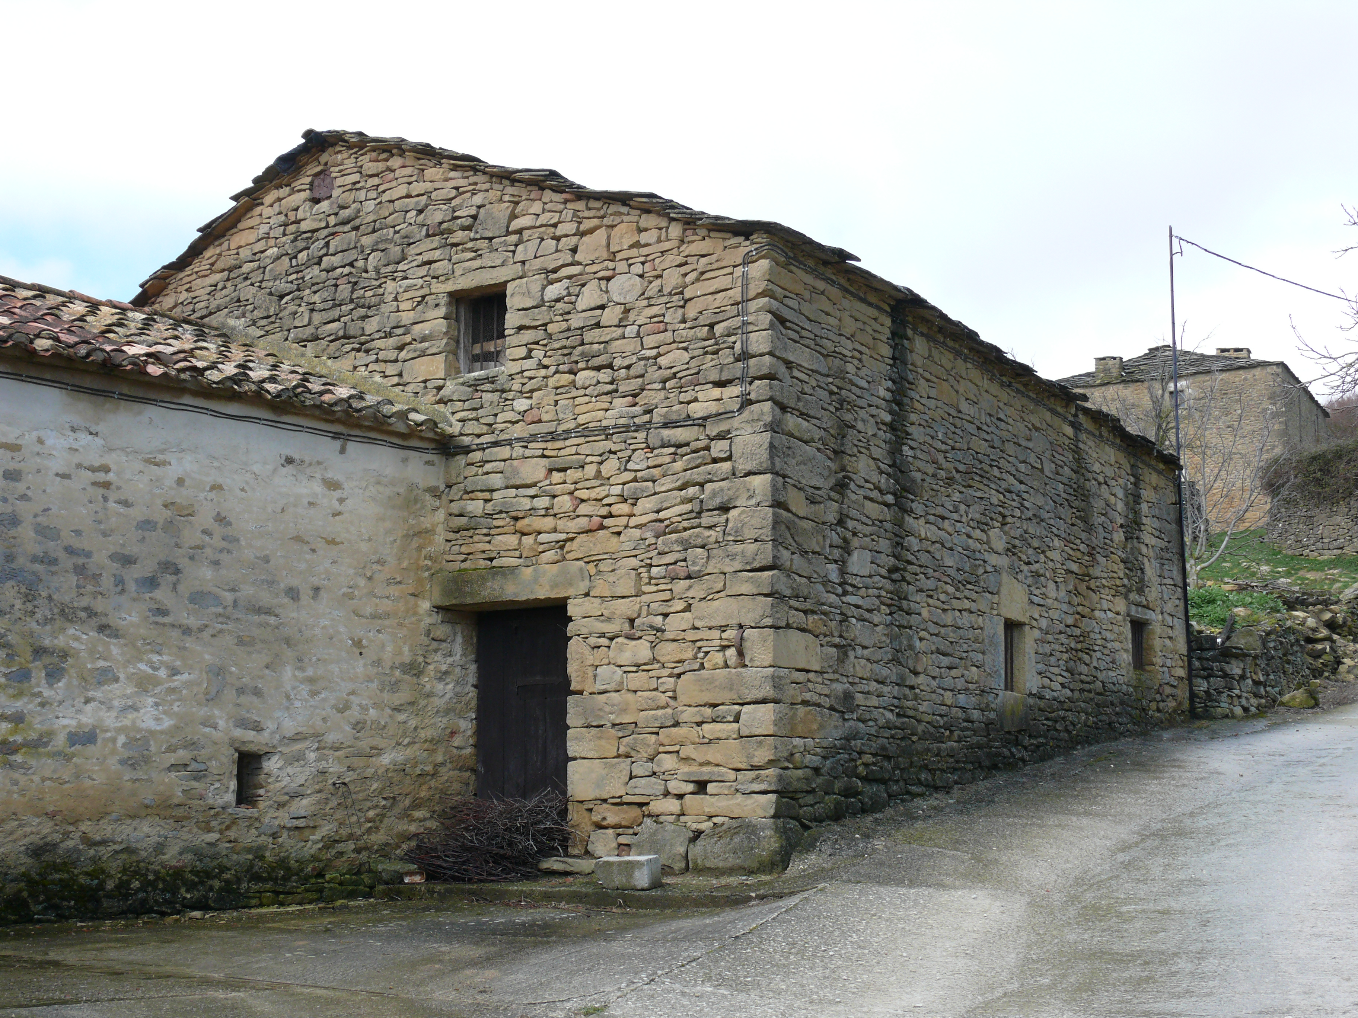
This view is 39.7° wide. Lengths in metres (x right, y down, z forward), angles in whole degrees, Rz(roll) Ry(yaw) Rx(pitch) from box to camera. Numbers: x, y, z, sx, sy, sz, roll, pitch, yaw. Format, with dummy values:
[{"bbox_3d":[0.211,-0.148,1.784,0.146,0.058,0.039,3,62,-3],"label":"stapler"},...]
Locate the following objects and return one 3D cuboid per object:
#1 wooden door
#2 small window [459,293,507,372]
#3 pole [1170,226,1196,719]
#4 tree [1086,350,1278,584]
[{"bbox_3d":[-1.161,1.748,14.988,1.120,1.956,0.100,-5,-9,32],"label":"wooden door"},{"bbox_3d":[-1.564,-1.453,15.258,0.540,0.683,0.130,-5,-9,32],"label":"small window"},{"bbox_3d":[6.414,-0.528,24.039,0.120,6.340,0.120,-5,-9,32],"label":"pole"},{"bbox_3d":[7.619,-0.618,28.500,2.900,3.600,2.700,-1,-8,0],"label":"tree"}]

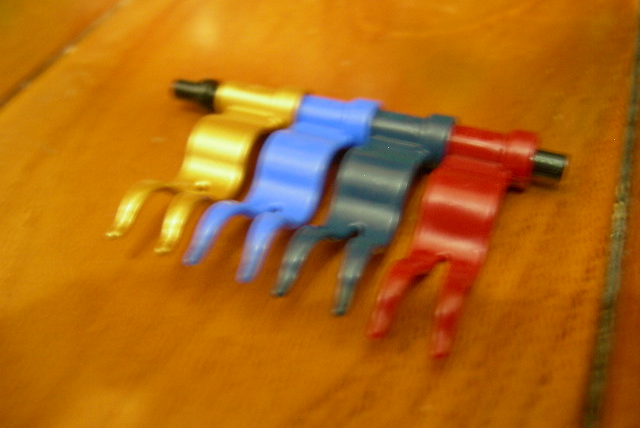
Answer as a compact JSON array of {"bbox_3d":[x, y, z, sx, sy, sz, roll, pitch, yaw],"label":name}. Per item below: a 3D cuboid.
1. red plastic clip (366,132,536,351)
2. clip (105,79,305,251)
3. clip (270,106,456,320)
[{"bbox_3d":[0.016,0.001,0.077,0.013,0.008,0.033,14,51,18],"label":"red plastic clip"},{"bbox_3d":[-0.014,-0.007,0.086,0.013,0.008,0.033,14,43,18],"label":"clip"},{"bbox_3d":[0.006,-0.002,0.080,0.013,0.008,0.033,14,46,18],"label":"clip"}]

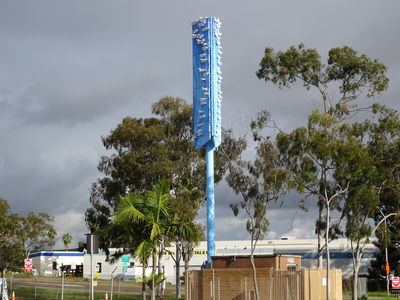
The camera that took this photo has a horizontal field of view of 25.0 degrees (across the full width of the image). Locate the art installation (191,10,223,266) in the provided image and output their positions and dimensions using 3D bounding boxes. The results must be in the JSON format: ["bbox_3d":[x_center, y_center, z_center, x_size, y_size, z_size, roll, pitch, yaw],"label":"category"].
[{"bbox_3d":[0.775,0.167,82.676,2.200,25.143,2.400,6,-10,-45],"label":"art installation"}]

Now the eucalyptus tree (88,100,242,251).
[{"bbox_3d":[-3.571,4.259,93.243,15.800,19.909,13.000,-1,-7,0],"label":"eucalyptus tree"}]

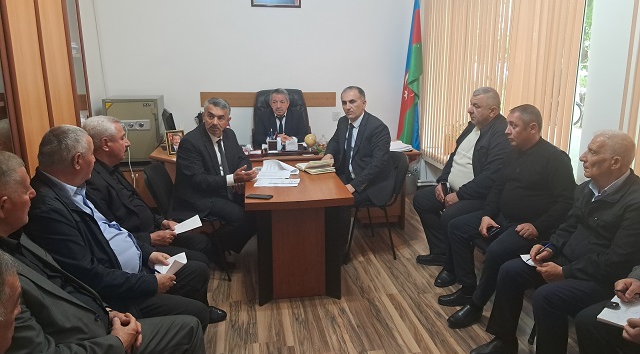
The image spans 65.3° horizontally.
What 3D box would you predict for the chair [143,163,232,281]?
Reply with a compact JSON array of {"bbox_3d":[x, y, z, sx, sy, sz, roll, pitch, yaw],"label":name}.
[{"bbox_3d":[-0.988,0.317,3.795,0.586,0.828,0.535,1,14,4],"label":"chair"}]

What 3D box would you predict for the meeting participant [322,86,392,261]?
[{"bbox_3d":[0.317,-0.009,3.943,0.727,1.374,0.576,-12,18,-39],"label":"meeting participant"}]

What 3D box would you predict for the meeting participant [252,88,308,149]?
[{"bbox_3d":[-0.350,-0.217,4.928,0.560,1.280,0.750,-2,13,-8],"label":"meeting participant"}]

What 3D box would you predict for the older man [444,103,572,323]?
[{"bbox_3d":[1.107,0.209,3.012,0.760,1.280,0.600,-5,14,-19],"label":"older man"}]

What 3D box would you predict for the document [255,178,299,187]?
[{"bbox_3d":[-0.287,0.040,3.407,0.293,0.012,0.212,-2,14,-6],"label":"document"}]

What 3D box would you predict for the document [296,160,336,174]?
[{"bbox_3d":[-0.008,-0.075,3.706,0.200,0.050,0.300,-5,14,-19],"label":"document"}]

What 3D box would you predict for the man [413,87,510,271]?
[{"bbox_3d":[1.077,0.048,3.582,0.730,1.340,0.600,-5,14,-19],"label":"man"}]

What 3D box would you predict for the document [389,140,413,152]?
[{"bbox_3d":[0.668,-0.260,4.423,0.260,0.070,0.300,-2,13,-8],"label":"document"}]

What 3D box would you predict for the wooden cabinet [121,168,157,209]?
[{"bbox_3d":[-1.817,0.114,5.138,0.750,0.570,0.450,-2,13,-8],"label":"wooden cabinet"}]

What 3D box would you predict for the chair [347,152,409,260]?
[{"bbox_3d":[0.405,0.199,4.114,0.540,0.820,0.540,-2,13,-7],"label":"chair"}]

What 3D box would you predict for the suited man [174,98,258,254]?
[{"bbox_3d":[-0.767,0.054,3.680,0.740,1.320,0.580,8,15,32],"label":"suited man"}]

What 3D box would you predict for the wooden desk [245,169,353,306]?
[{"bbox_3d":[-0.183,0.364,3.728,0.667,0.757,1.273,-2,14,-6],"label":"wooden desk"}]

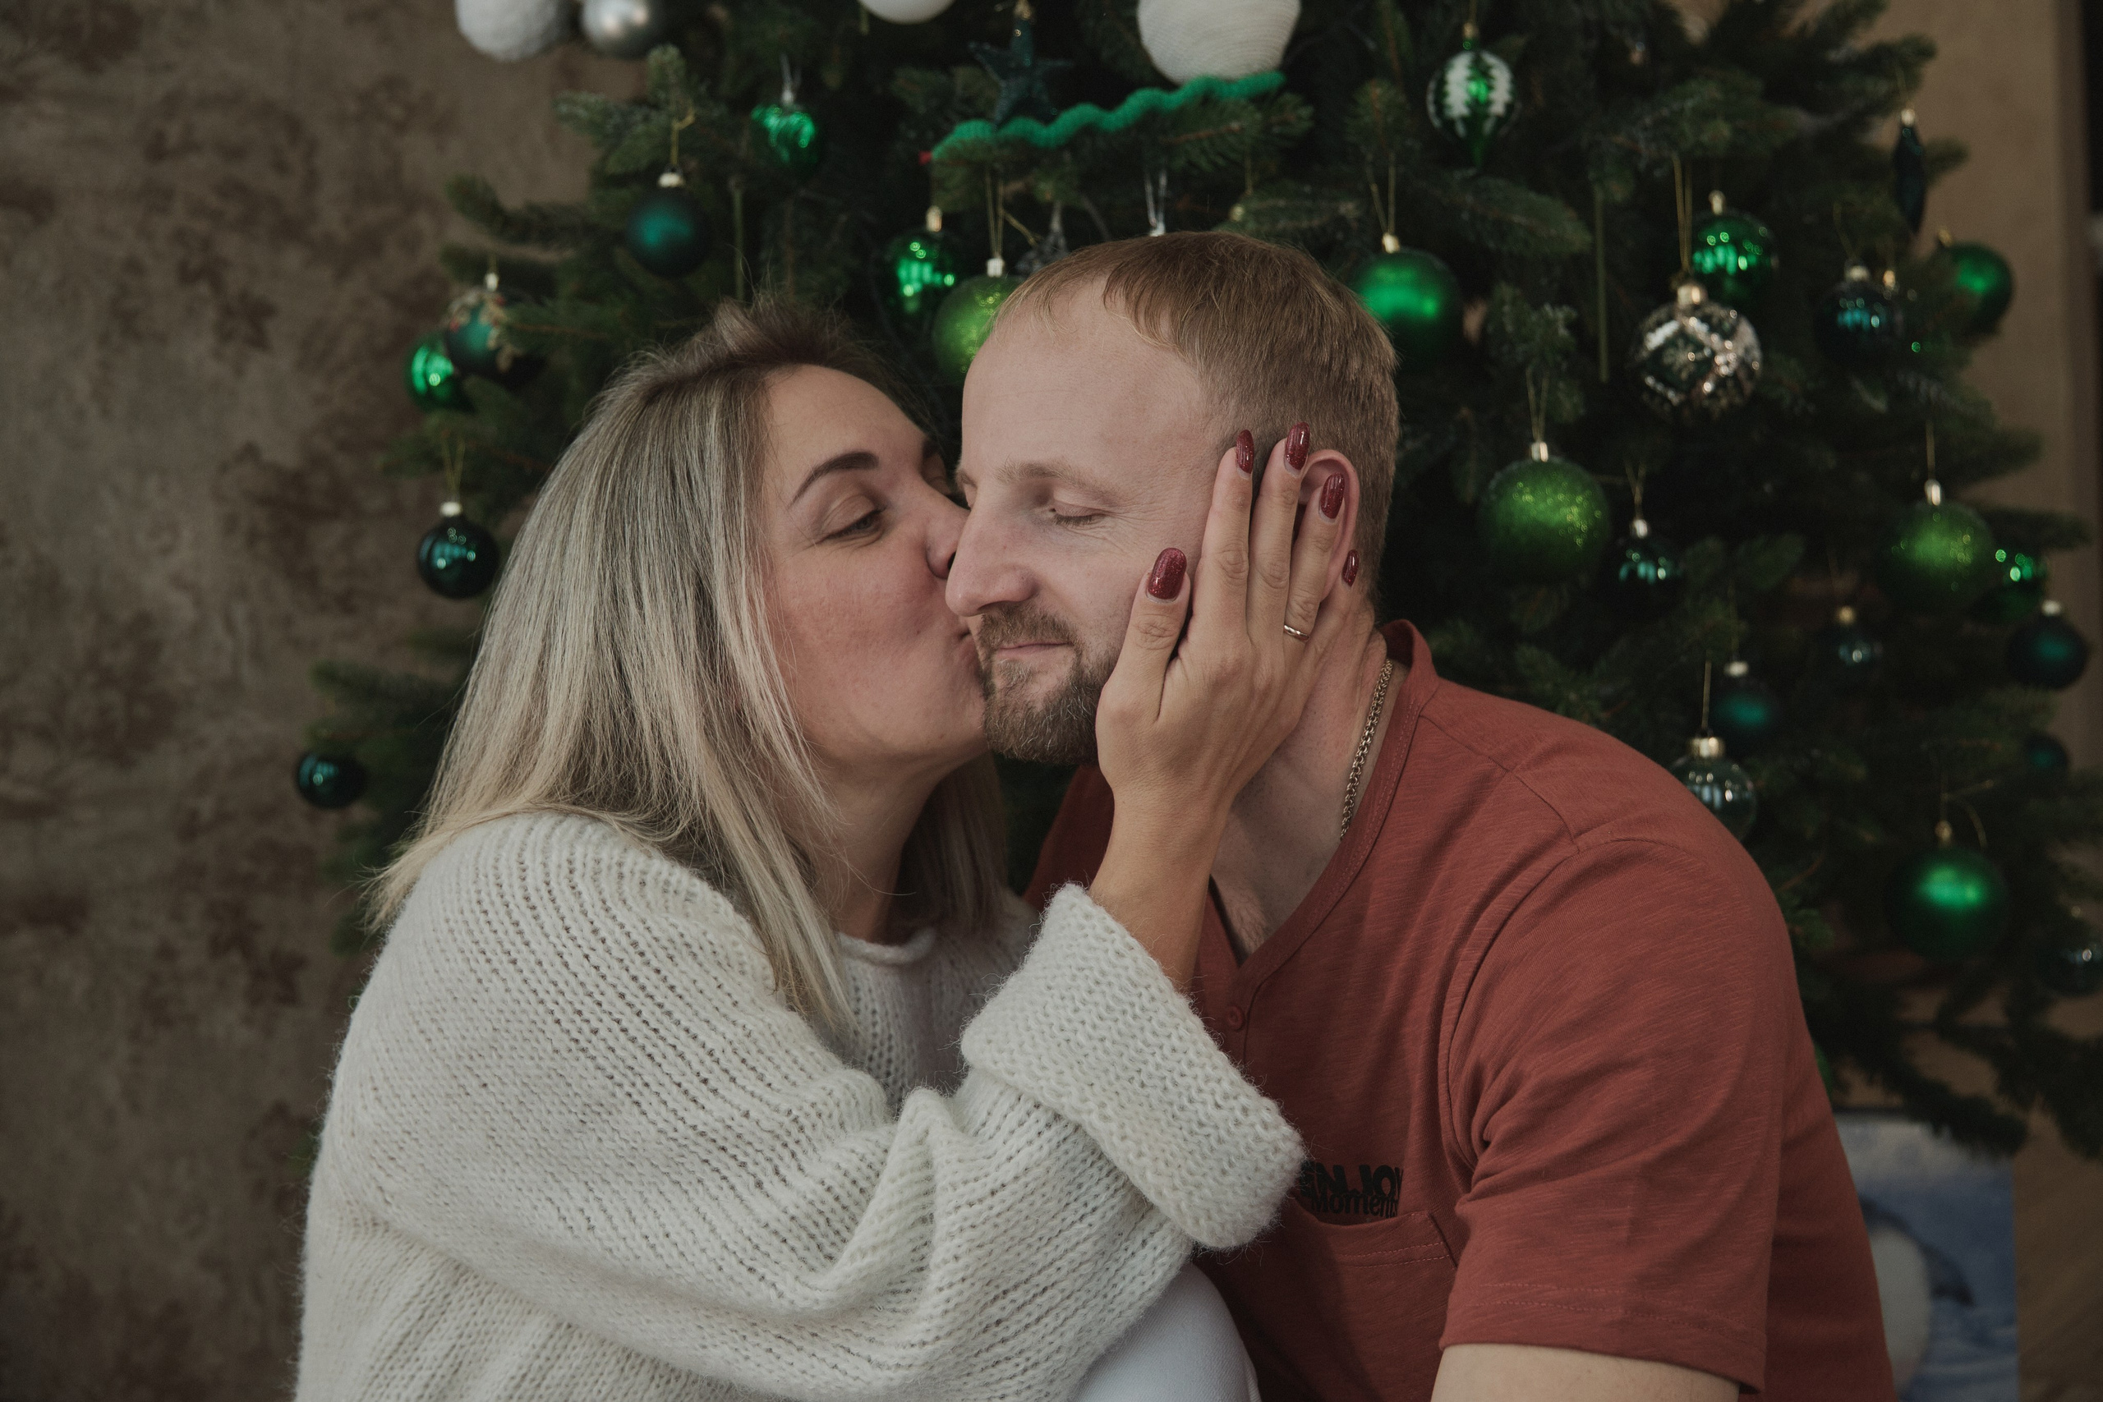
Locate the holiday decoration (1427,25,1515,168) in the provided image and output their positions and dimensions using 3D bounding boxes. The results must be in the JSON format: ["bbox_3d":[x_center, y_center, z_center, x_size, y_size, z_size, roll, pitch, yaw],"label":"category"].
[{"bbox_3d":[0.284,-0.409,1.500,0.061,0.096,0.061,-1,-1,0],"label":"holiday decoration"}]

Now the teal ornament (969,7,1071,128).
[{"bbox_3d":[-0.021,-0.428,1.500,0.074,0.083,0.022,-1,-2,-20],"label":"teal ornament"}]

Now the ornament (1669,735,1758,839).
[{"bbox_3d":[0.436,0.058,1.460,0.058,0.071,0.058,-2,-1,0],"label":"ornament"}]

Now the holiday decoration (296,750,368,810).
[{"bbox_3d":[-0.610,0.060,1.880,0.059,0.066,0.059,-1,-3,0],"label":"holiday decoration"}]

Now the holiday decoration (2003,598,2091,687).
[{"bbox_3d":[0.777,-0.043,1.730,0.063,0.070,0.063,-1,-3,0],"label":"holiday decoration"}]

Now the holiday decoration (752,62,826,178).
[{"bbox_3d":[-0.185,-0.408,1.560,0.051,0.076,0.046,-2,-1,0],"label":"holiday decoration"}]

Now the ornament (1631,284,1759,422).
[{"bbox_3d":[0.400,-0.217,1.380,0.082,0.091,0.082,-1,-1,0],"label":"ornament"}]

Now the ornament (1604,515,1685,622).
[{"bbox_3d":[0.408,-0.092,1.530,0.054,0.070,0.054,-2,-1,0],"label":"ornament"}]

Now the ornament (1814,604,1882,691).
[{"bbox_3d":[0.672,-0.044,1.870,0.056,0.070,0.056,-1,-3,0],"label":"ornament"}]

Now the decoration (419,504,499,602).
[{"bbox_3d":[-0.462,-0.116,1.730,0.062,0.074,0.062,-6,-2,0],"label":"decoration"}]

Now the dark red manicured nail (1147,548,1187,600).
[{"bbox_3d":[0.049,-0.053,0.930,0.015,0.022,0.006,12,-5,13],"label":"dark red manicured nail"}]

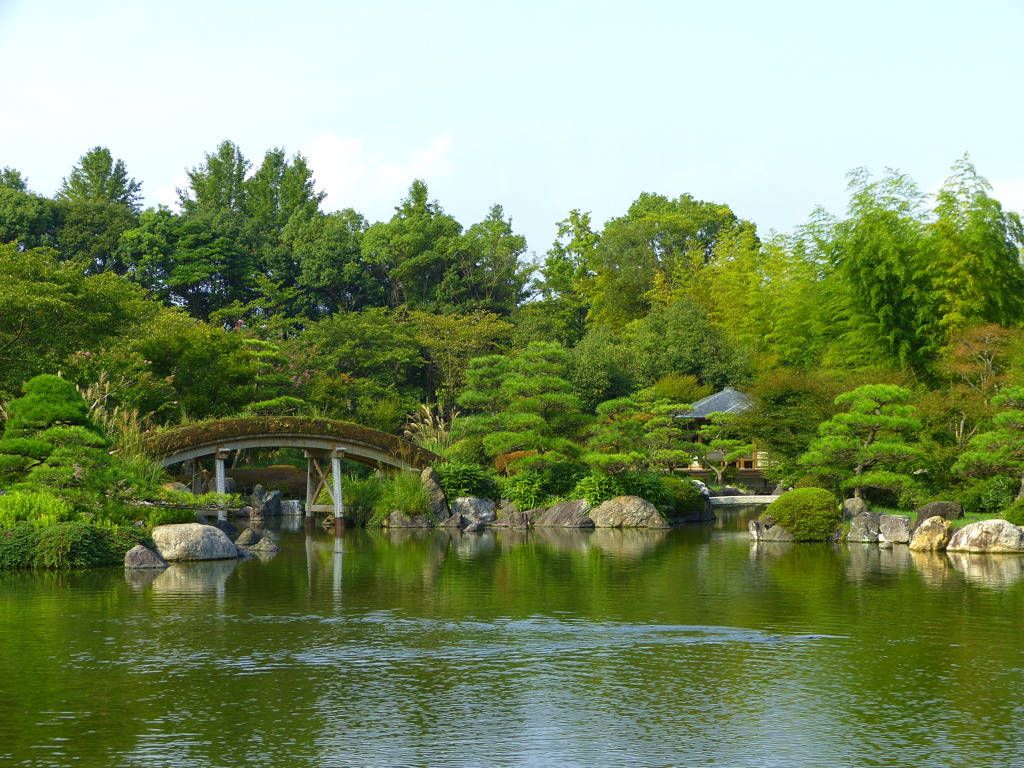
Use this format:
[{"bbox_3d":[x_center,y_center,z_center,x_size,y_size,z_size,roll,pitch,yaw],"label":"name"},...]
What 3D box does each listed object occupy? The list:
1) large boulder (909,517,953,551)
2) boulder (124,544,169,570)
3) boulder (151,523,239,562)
[{"bbox_3d":[10.001,3.574,44.480,1.026,0.823,0.900,0,-2,0],"label":"large boulder"},{"bbox_3d":[-7.245,3.434,36.991,0.893,0.496,0.750,0,-2,0],"label":"boulder"},{"bbox_3d":[-7.663,3.785,44.980,2.124,0.883,1.500,0,-2,0],"label":"boulder"}]

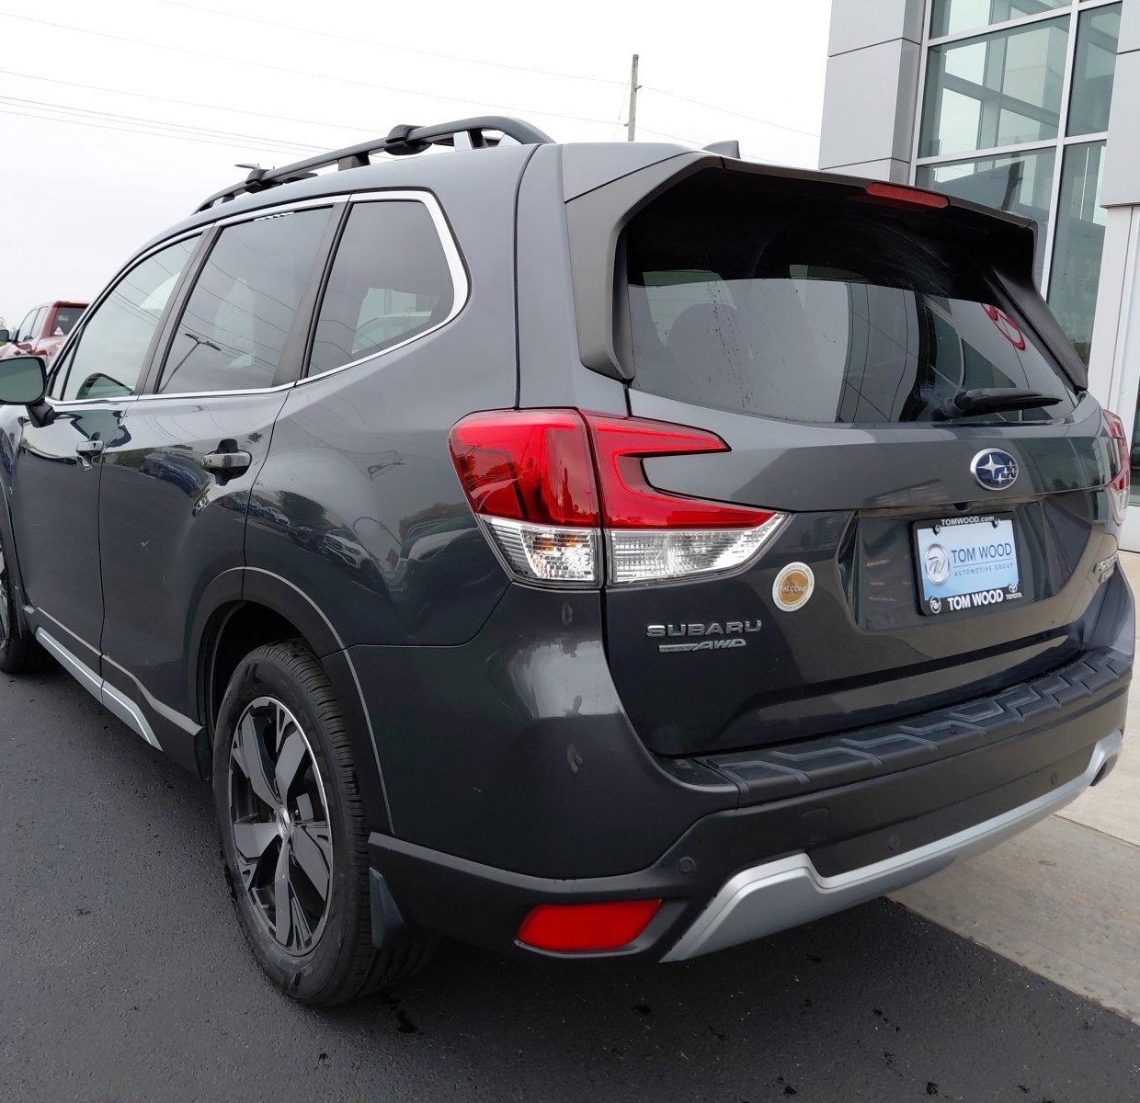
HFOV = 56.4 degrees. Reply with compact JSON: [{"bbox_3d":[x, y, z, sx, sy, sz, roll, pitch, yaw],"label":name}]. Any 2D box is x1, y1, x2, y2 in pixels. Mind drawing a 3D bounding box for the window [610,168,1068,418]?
[{"bbox_3d":[0.570,-0.413,1.905,1.290,0.430,0.090,-6,-12,-38],"label":"window"}]

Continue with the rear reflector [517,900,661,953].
[{"bbox_3d":[0.028,0.528,1.527,0.195,0.078,0.050,1,9,-8],"label":"rear reflector"}]

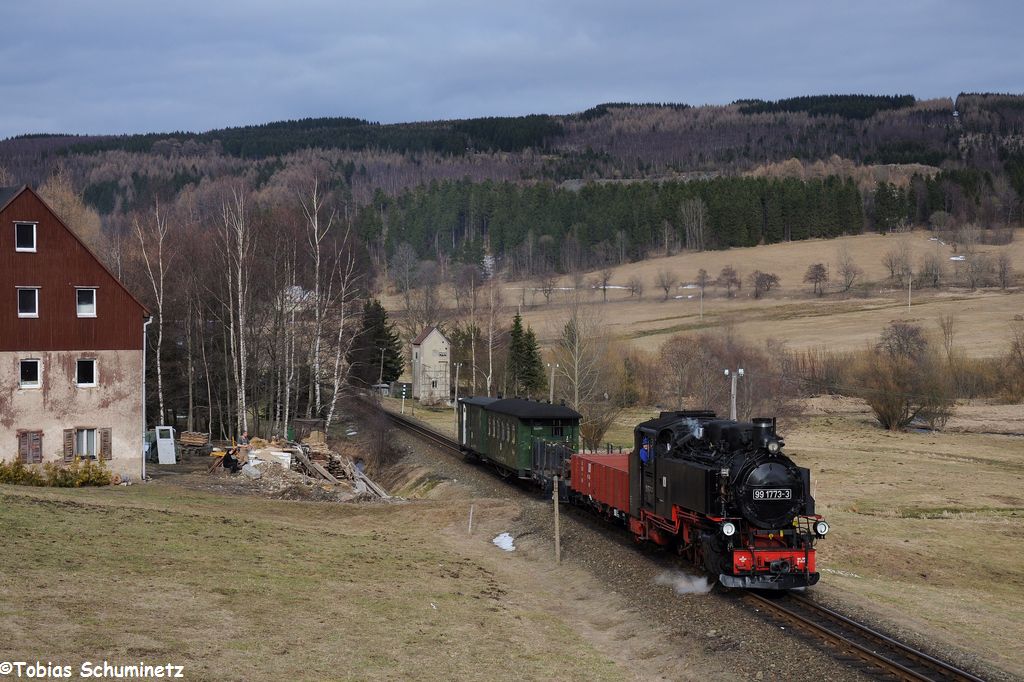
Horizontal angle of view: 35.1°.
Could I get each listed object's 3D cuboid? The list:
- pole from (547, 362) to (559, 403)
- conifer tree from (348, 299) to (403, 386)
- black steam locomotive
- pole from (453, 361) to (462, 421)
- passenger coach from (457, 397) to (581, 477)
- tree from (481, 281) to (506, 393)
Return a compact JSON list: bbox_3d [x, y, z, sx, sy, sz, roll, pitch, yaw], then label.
[{"bbox_3d":[2.199,3.665,88.000,0.600,5.000,0.250,0,0,-7],"label":"pole"},{"bbox_3d":[-14.739,0.270,175.000,5.800,9.800,5.800,0,0,0],"label":"conifer tree"},{"bbox_3d":[4.800,3.600,38.700,2.400,3.500,10.800,0,-1,-7],"label":"black steam locomotive"},{"bbox_3d":[-3.901,4.259,116.000,0.600,5.400,0.250,0,0,-7],"label":"pole"},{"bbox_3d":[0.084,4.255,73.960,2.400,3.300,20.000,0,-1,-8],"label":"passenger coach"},{"bbox_3d":[-1.834,0.313,145.000,2.600,11.800,2.600,0,0,0],"label":"tree"}]

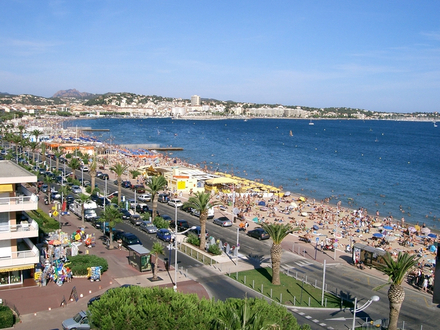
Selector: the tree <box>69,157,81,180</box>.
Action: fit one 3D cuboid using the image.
[{"bbox_3d":[-41.192,1.427,140.329,3.200,6.841,3.200,1,6,0],"label":"tree"}]

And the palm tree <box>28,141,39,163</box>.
[{"bbox_3d":[-69.820,-4.740,185.640,3.800,8.400,3.800,1,6,0],"label":"palm tree"}]

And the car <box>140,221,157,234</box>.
[{"bbox_3d":[-11.943,10.560,83.590,1.730,1.440,4.300,-2,7,-30],"label":"car"}]

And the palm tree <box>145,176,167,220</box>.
[{"bbox_3d":[-11.817,6.165,90.714,5.000,8.700,5.000,-2,7,-30],"label":"palm tree"}]

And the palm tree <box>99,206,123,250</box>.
[{"bbox_3d":[-16.216,9.210,73.520,3.600,6.351,3.600,1,6,0],"label":"palm tree"}]

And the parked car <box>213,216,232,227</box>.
[{"bbox_3d":[0.521,10.185,90.374,1.700,1.350,3.950,-3,7,-33],"label":"parked car"}]

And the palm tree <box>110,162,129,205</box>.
[{"bbox_3d":[-21.333,4.168,105.361,4.200,9.446,4.200,1,6,0],"label":"palm tree"}]

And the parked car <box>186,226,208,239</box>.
[{"bbox_3d":[-3.658,10.981,81.850,1.700,1.450,4.050,-3,7,-32],"label":"parked car"}]

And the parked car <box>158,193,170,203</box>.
[{"bbox_3d":[-12.870,7.440,111.860,1.740,1.520,4.100,-2,7,-30],"label":"parked car"}]

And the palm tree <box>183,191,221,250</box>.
[{"bbox_3d":[-2.426,8.142,73.113,5.600,8.850,5.600,1,6,0],"label":"palm tree"}]

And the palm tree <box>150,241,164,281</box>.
[{"bbox_3d":[-7.605,11.629,60.293,1.750,4.622,1.750,1,6,0],"label":"palm tree"}]

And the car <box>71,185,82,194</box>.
[{"bbox_3d":[-35.160,6.030,121.900,1.740,1.450,4.300,-2,7,-29],"label":"car"}]

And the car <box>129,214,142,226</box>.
[{"bbox_3d":[-15.010,9.932,88.937,1.670,1.440,3.950,-2,7,-30],"label":"car"}]

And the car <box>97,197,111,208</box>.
[{"bbox_3d":[-24.458,8.044,104.666,1.740,1.500,4.250,-2,7,-30],"label":"car"}]

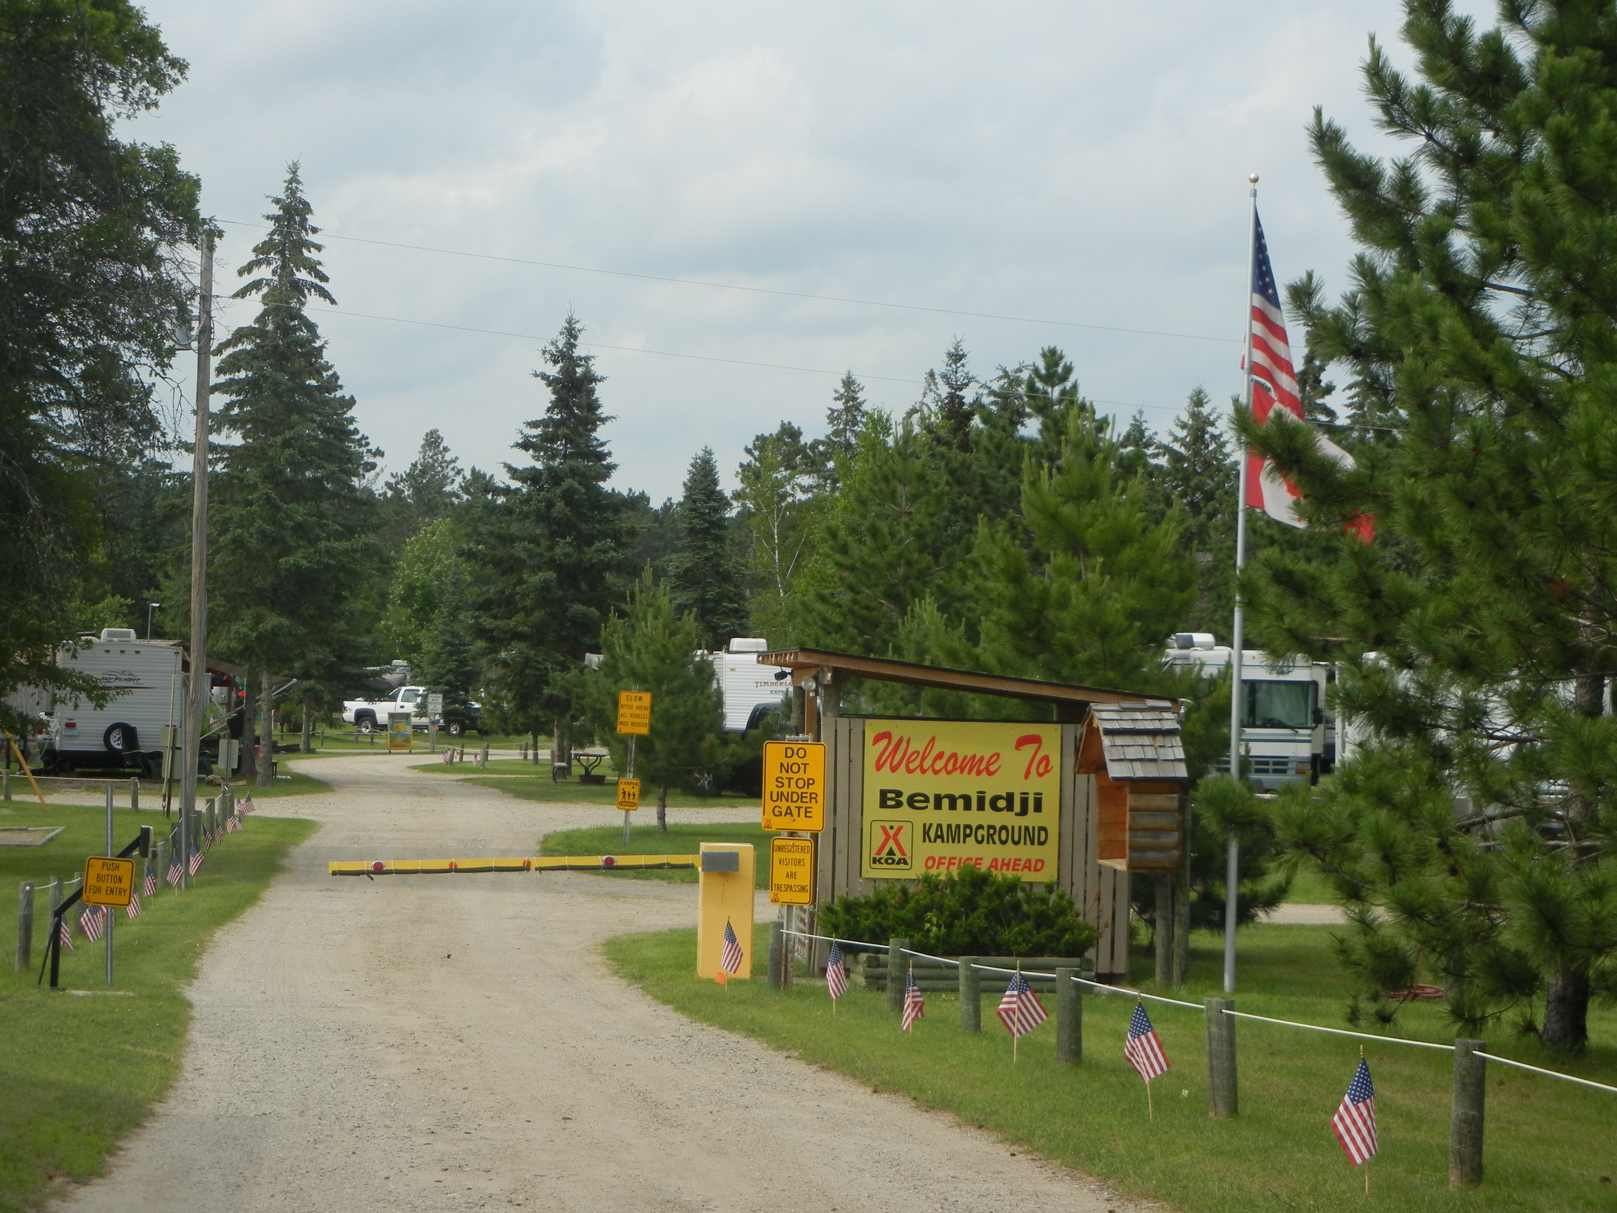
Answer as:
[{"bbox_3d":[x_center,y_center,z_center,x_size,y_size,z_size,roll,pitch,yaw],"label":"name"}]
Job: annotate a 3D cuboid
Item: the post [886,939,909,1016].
[{"bbox_3d":[0.529,2.195,24.700,0.115,0.450,0.115,1,-1,0],"label":"post"}]

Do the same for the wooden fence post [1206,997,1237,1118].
[{"bbox_3d":[1.960,2.137,19.700,0.140,0.555,0.140,-1,-1,0],"label":"wooden fence post"}]

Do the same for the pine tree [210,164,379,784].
[{"bbox_3d":[-10.240,-2.620,82.500,3.400,12.300,3.400,1,-1,0],"label":"pine tree"}]

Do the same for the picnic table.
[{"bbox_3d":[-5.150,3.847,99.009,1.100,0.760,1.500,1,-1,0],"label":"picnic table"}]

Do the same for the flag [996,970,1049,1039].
[{"bbox_3d":[1.161,2.167,22.600,0.290,0.375,0.090,1,-1,-3],"label":"flag"}]

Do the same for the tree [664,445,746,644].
[{"bbox_3d":[-3.180,-0.217,130.000,3.400,9.600,3.400,1,-1,0],"label":"tree"}]

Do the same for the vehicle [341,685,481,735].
[{"bbox_3d":[-15.658,4.199,166.500,5.850,1.920,2.000,1,-1,10],"label":"vehicle"}]

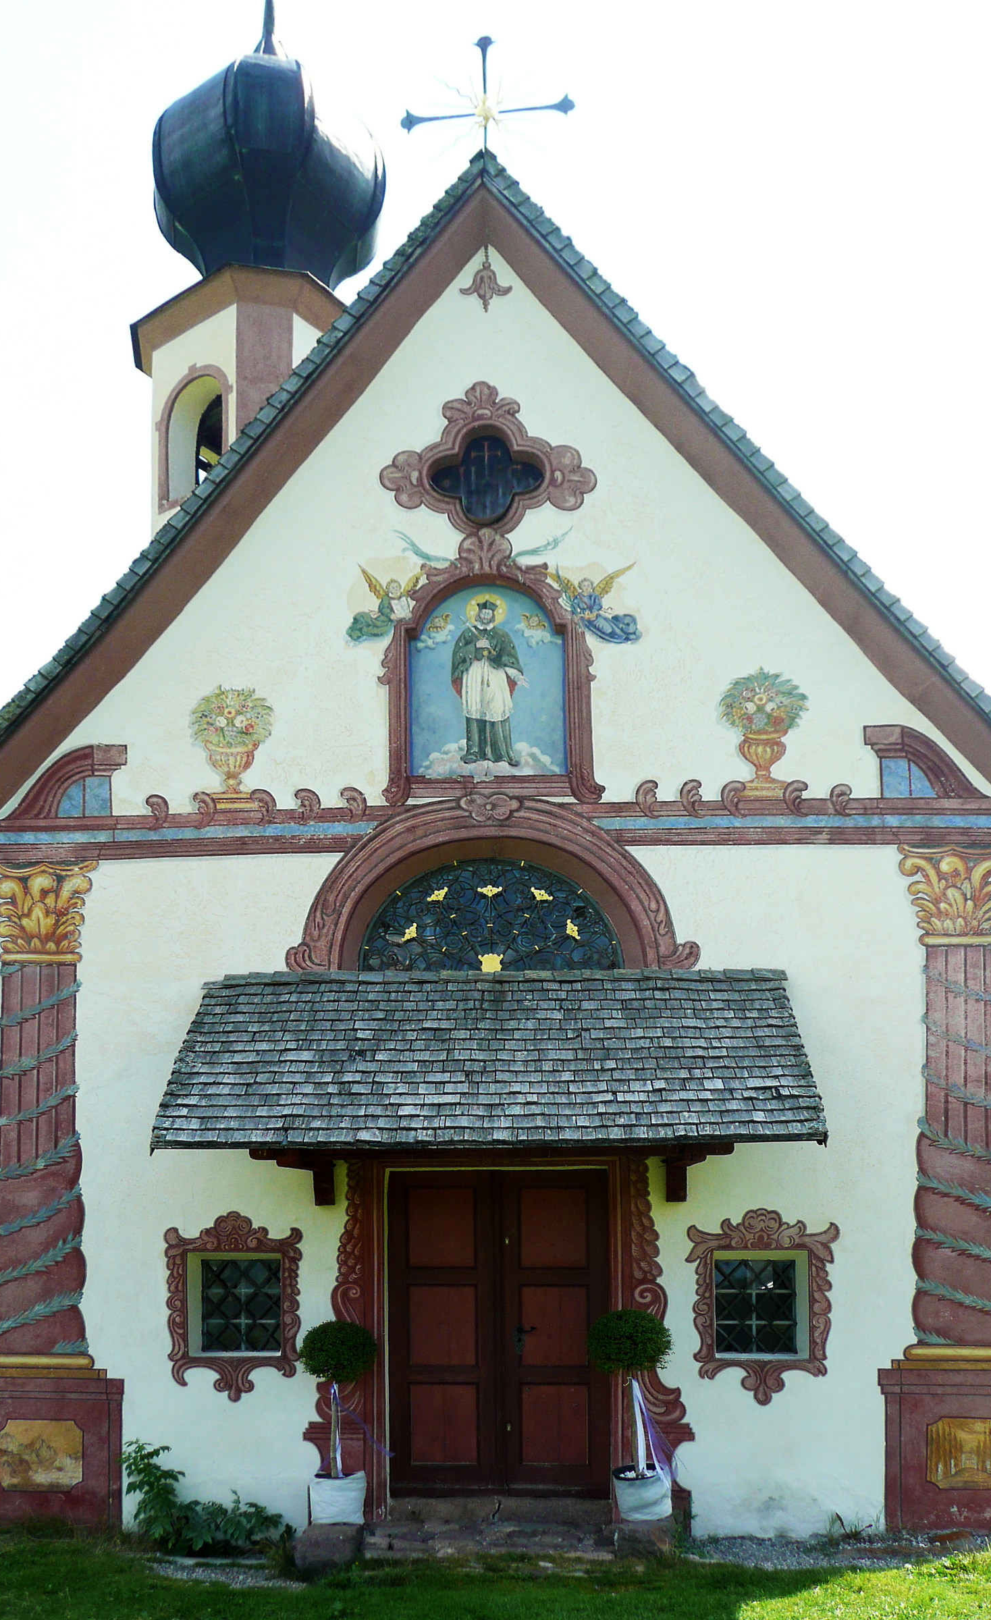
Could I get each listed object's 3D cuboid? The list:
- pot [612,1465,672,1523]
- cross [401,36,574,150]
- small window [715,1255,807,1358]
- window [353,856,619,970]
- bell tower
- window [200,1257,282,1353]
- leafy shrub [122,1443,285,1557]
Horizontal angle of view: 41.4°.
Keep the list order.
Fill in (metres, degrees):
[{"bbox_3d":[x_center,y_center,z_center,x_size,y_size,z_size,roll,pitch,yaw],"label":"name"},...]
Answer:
[{"bbox_3d":[0.947,4.419,8.450,0.370,0.320,0.370,-1,-3,2],"label":"pot"},{"bbox_3d":[-0.061,-4.911,8.976,1.190,0.750,0.090,-1,-3,7],"label":"cross"},{"bbox_3d":[1.798,3.421,9.035,0.600,0.690,0.100,-1,-3,2],"label":"small window"},{"bbox_3d":[-0.031,0.792,9.262,1.870,0.900,0.160,-1,-3,2],"label":"window"},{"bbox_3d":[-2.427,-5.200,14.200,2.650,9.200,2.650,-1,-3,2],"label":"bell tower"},{"bbox_3d":[-1.788,3.457,9.143,0.580,0.680,0.100,-1,-3,2],"label":"window"},{"bbox_3d":[-1.921,4.511,8.594,1.020,0.660,0.550,-1,-3,2],"label":"leafy shrub"}]

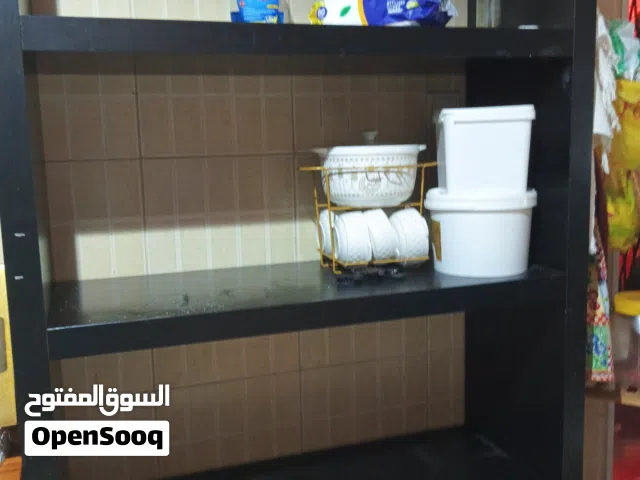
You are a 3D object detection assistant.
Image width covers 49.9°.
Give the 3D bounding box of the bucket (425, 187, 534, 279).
[{"bbox_3d":[0.305,-0.018,1.309,0.206,0.148,0.206,-1,8,0],"label":"bucket"}]

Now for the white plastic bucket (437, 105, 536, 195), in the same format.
[{"bbox_3d":[0.300,-0.166,1.287,0.164,0.155,0.164,-1,8,5],"label":"white plastic bucket"}]

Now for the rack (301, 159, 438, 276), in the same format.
[{"bbox_3d":[0.102,-0.048,1.357,0.293,0.203,0.194,-4,9,-19],"label":"rack"}]

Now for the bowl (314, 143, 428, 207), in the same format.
[{"bbox_3d":[0.102,-0.124,1.347,0.240,0.112,0.189,-4,9,-19],"label":"bowl"}]

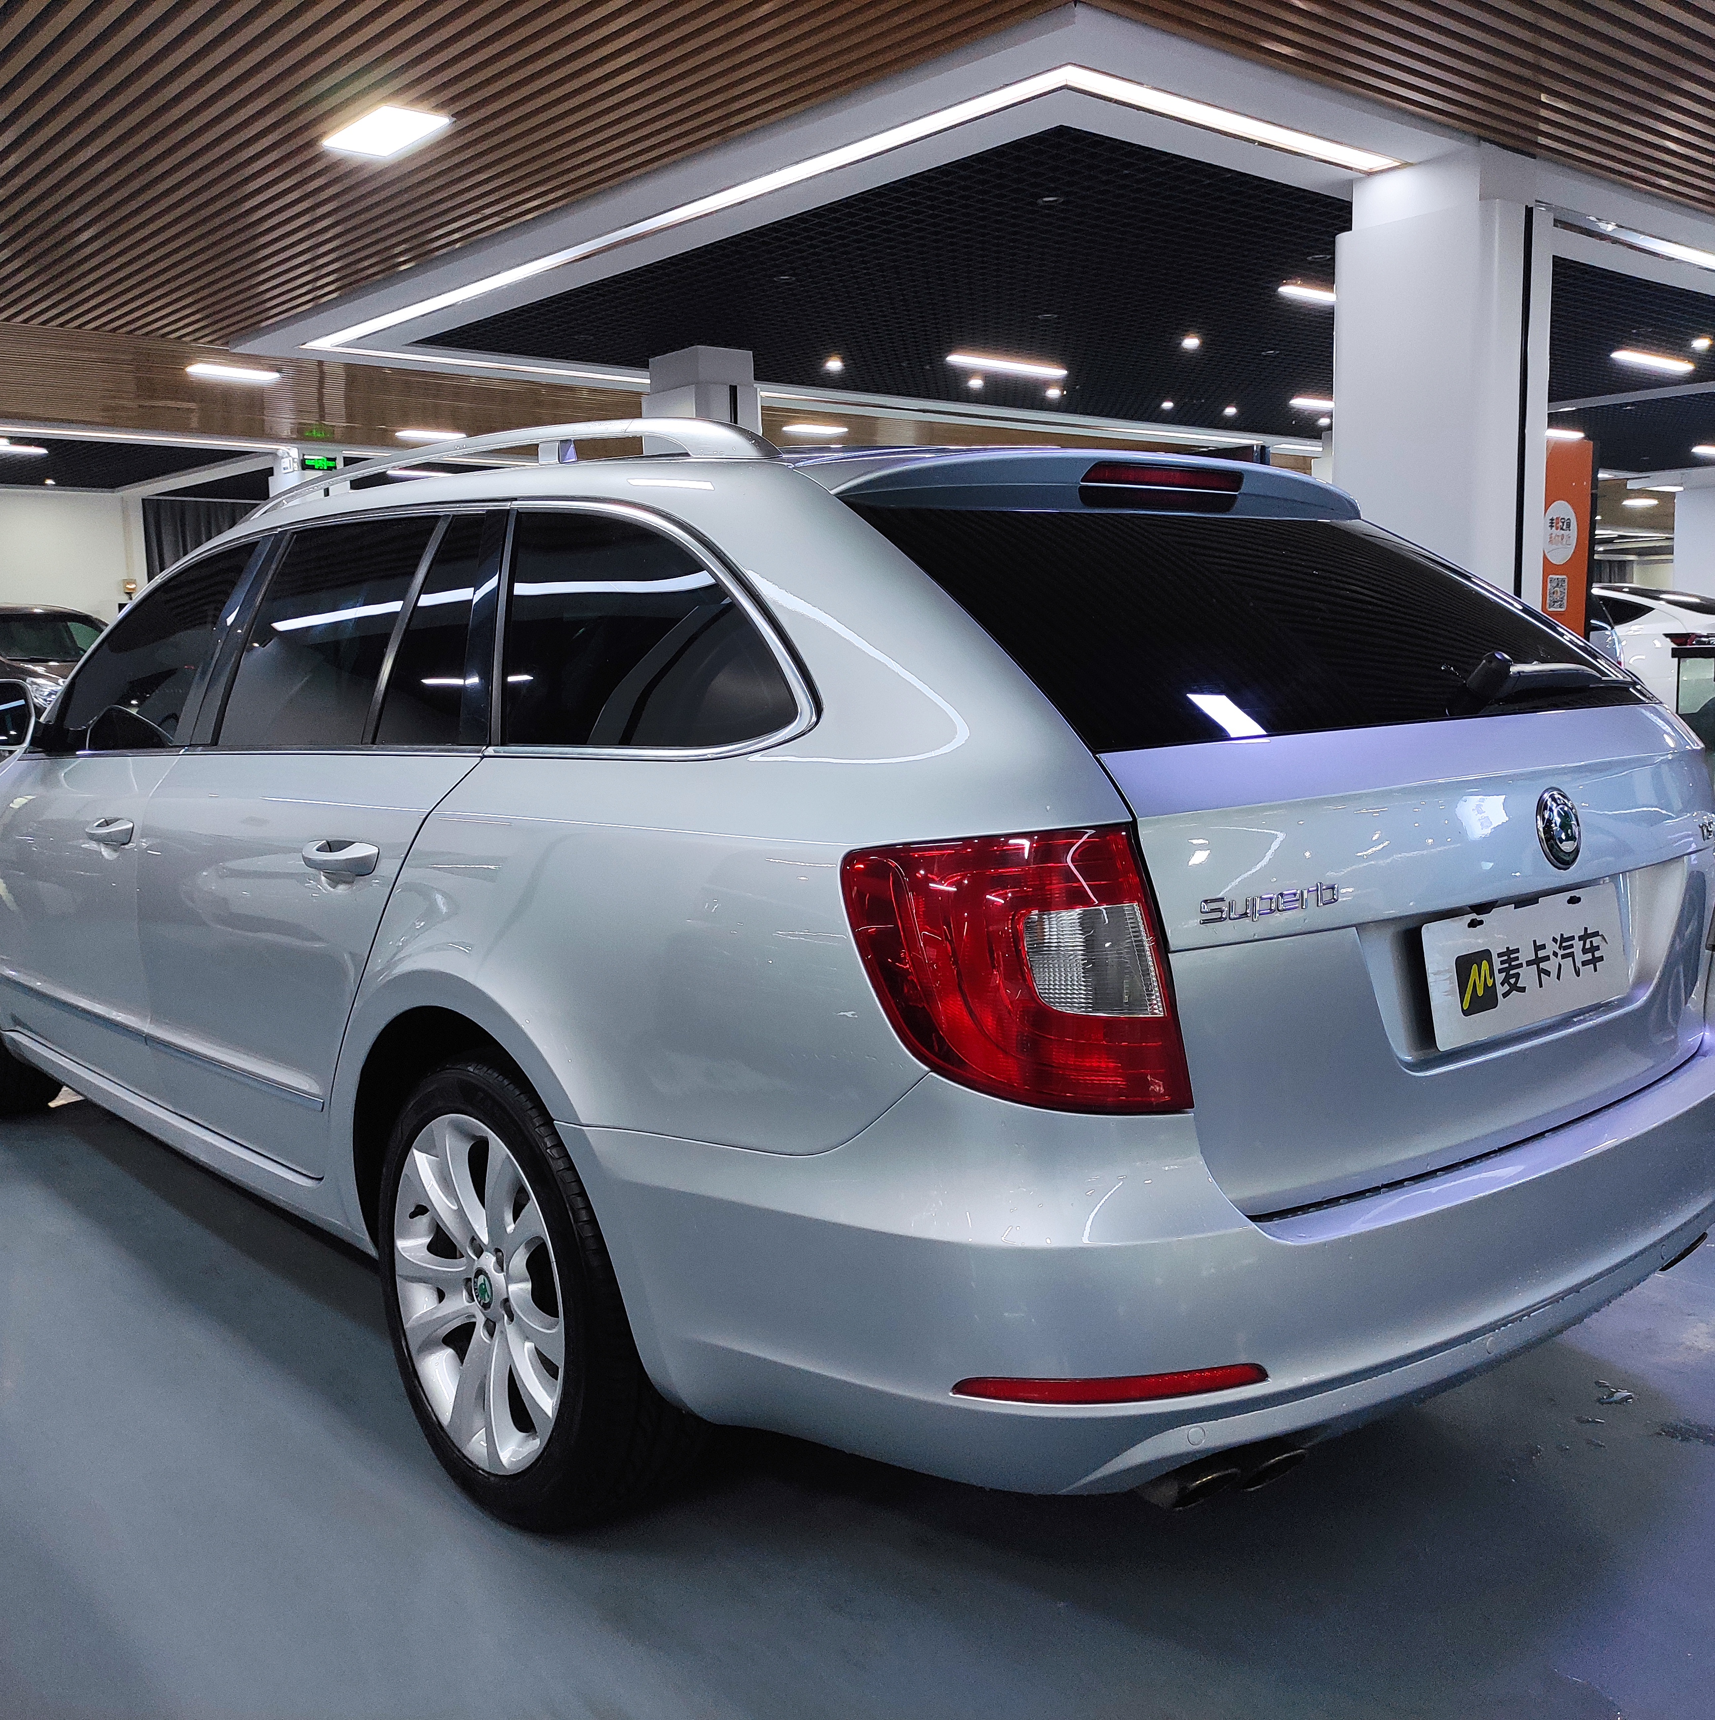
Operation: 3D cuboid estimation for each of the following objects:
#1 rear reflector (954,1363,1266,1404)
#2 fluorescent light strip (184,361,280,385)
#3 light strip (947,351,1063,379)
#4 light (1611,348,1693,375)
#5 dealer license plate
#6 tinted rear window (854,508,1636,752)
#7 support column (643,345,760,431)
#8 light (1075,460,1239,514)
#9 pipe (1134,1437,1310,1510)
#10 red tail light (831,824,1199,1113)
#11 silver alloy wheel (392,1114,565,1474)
[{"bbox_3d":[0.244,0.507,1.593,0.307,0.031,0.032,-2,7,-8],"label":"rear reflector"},{"bbox_3d":[-4.216,-3.290,11.187,0.600,0.050,0.300,-8,10,-40],"label":"fluorescent light strip"},{"bbox_3d":[1.101,-3.653,12.218,1.200,0.050,0.120,-8,10,-40],"label":"light strip"},{"bbox_3d":[6.020,-3.780,12.523,1.200,0.050,0.120,-8,10,-40],"label":"light"},{"bbox_3d":[0.807,0.120,1.965,0.440,0.140,0.012,-7,-1,-40],"label":"dealer license plate"},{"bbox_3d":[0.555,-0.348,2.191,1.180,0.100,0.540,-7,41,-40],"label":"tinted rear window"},{"bbox_3d":[-1.047,-1.921,11.636,0.500,3.137,0.630,-8,10,-40],"label":"support column"},{"bbox_3d":[0.416,-0.511,2.270,0.350,0.070,0.050,-7,9,-40],"label":"light"},{"bbox_3d":[0.348,0.613,1.737,0.200,0.066,0.140,-7,9,-40],"label":"pipe"},{"bbox_3d":[0.161,0.117,1.602,0.295,0.275,0.210,-7,9,-40],"label":"red tail light"},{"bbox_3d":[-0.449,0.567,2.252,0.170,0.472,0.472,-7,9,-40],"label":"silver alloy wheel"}]

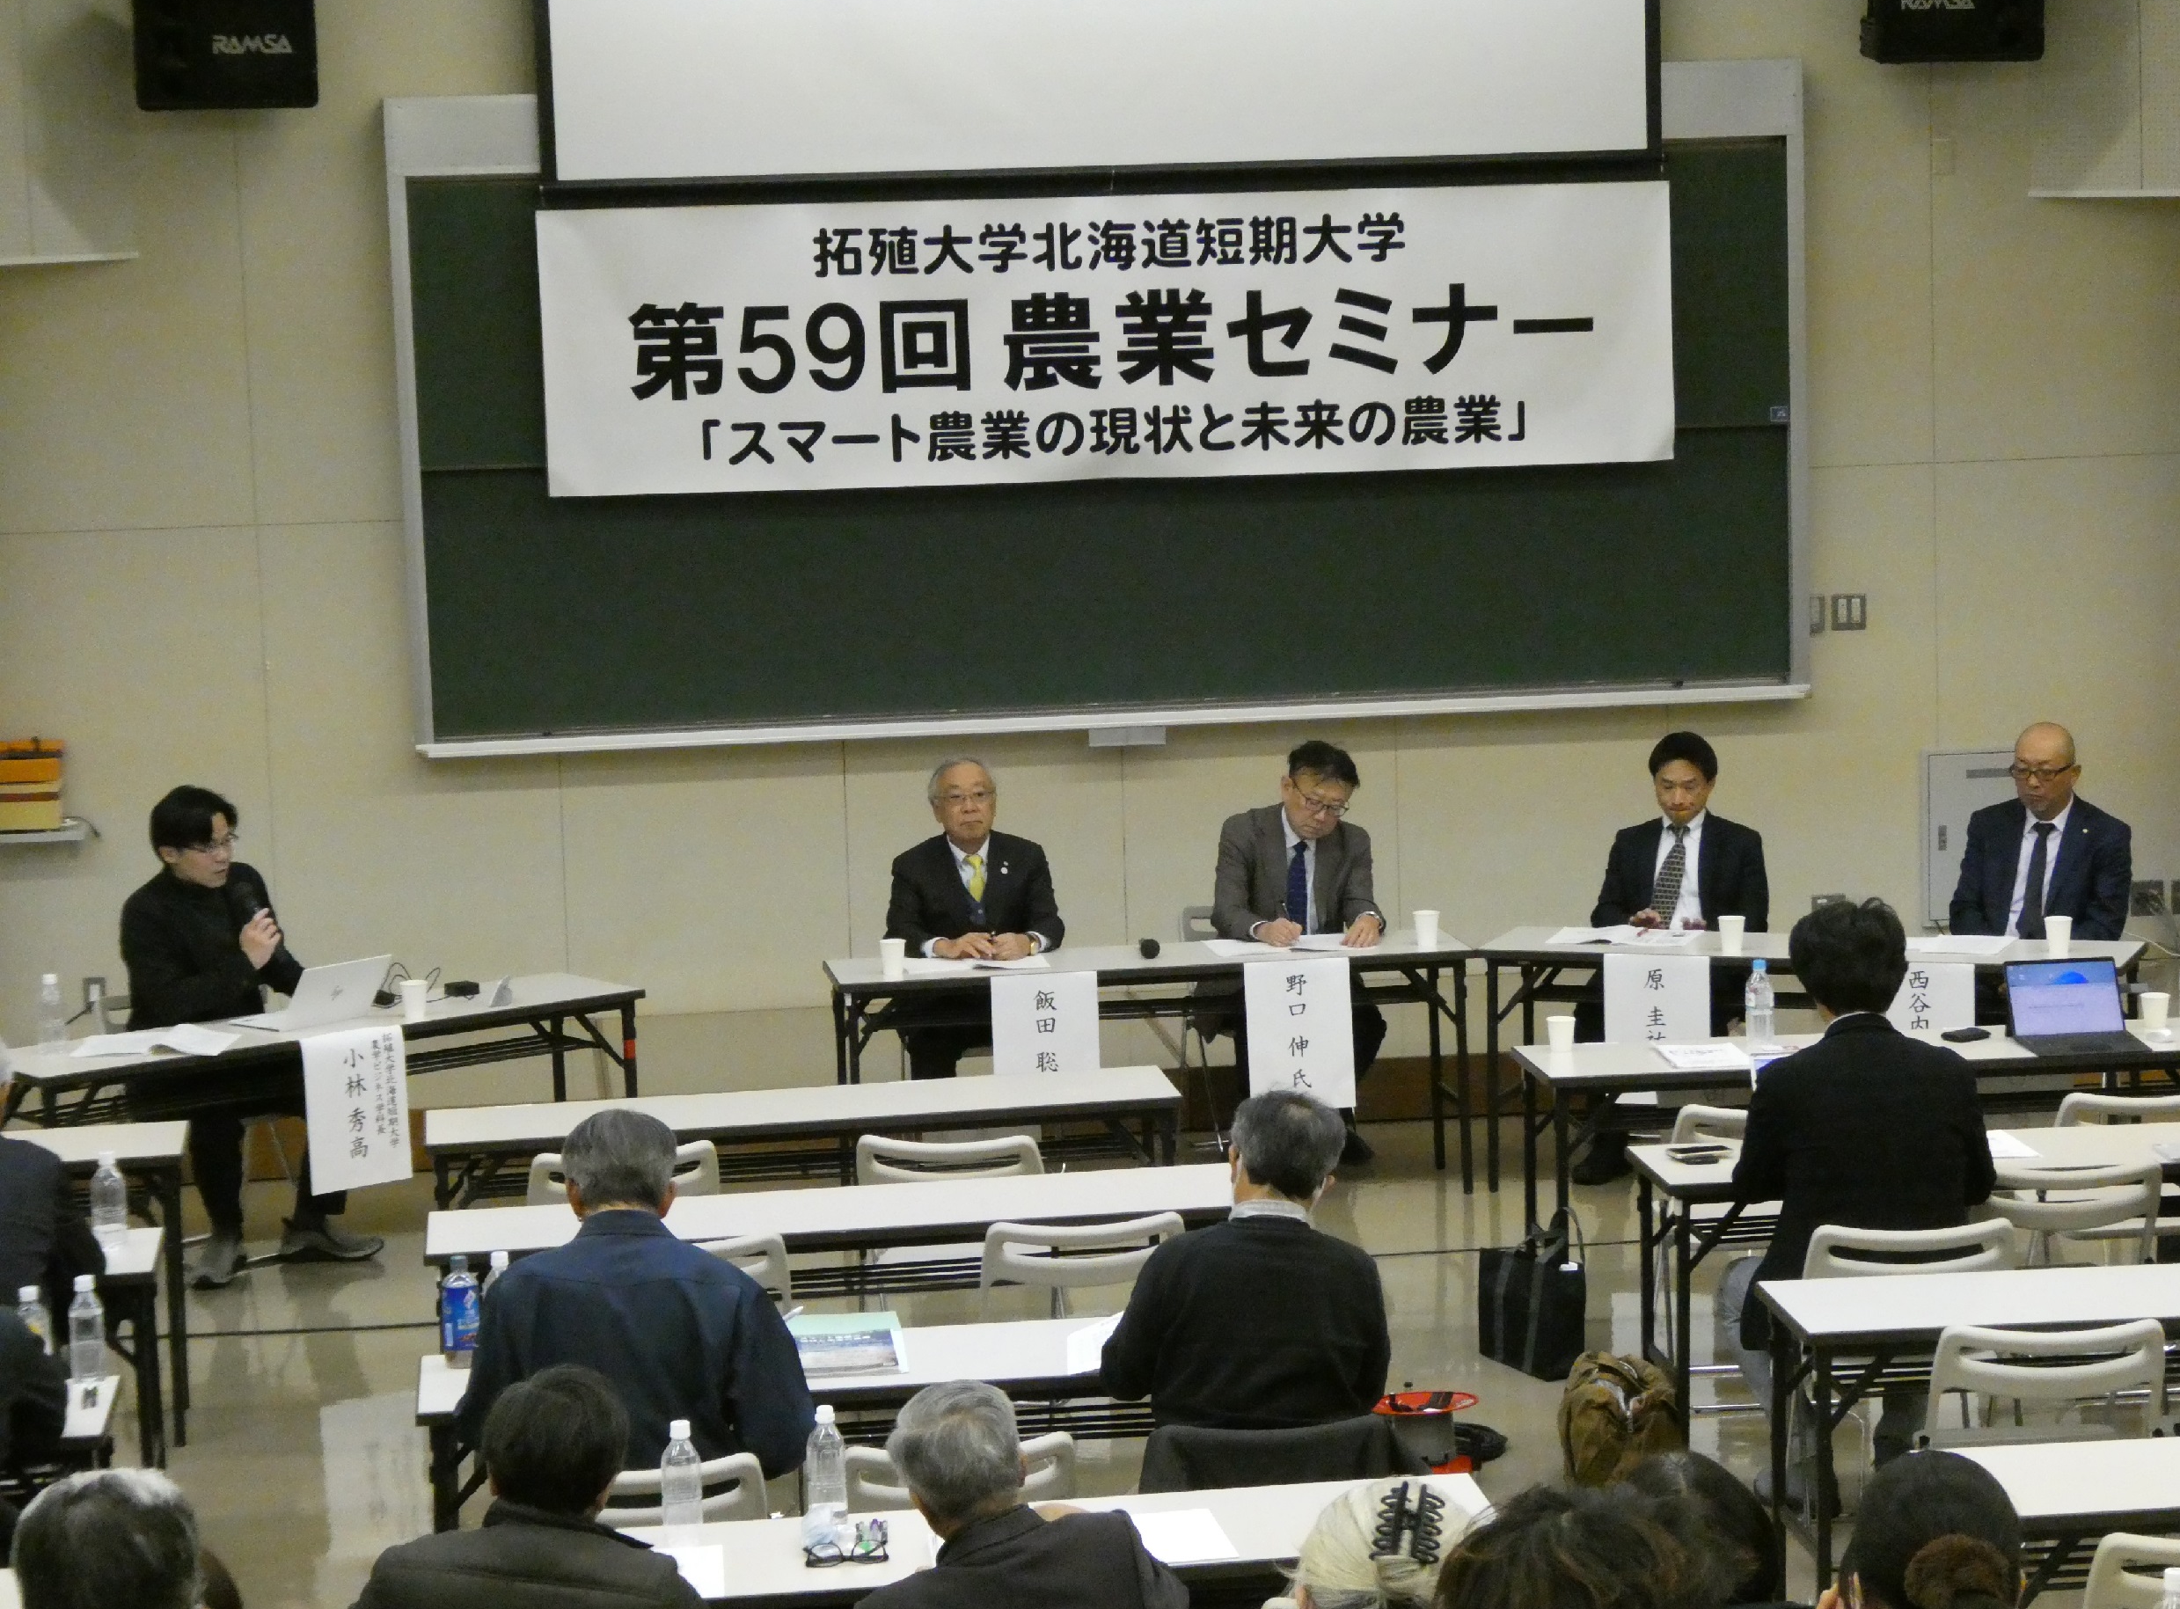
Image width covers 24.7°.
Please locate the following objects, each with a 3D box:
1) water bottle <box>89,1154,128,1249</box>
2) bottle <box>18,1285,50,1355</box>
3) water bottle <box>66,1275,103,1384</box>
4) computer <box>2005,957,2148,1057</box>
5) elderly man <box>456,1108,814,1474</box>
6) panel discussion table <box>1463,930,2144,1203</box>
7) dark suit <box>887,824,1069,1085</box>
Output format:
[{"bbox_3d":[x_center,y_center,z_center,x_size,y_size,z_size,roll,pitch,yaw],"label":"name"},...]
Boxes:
[{"bbox_3d":[-2.089,0.844,10.591,0.069,0.205,0.069,-3,7,-7],"label":"water bottle"},{"bbox_3d":[-1.997,1.004,9.385,0.068,0.208,0.068,-3,7,-7],"label":"bottle"},{"bbox_3d":[-1.899,0.991,9.391,0.067,0.202,0.067,-3,7,-7],"label":"water bottle"},{"bbox_3d":[2.435,0.500,12.262,0.290,0.195,0.300,-3,7,-5],"label":"computer"},{"bbox_3d":[-0.825,1.165,9.007,0.640,1.310,0.740,-3,7,-7],"label":"elderly man"},{"bbox_3d":[2.026,0.745,13.981,1.800,0.700,0.450,1,8,20],"label":"panel discussion table"},{"bbox_3d":[-0.337,0.549,14.381,0.510,0.940,0.620,-3,7,-8],"label":"dark suit"}]

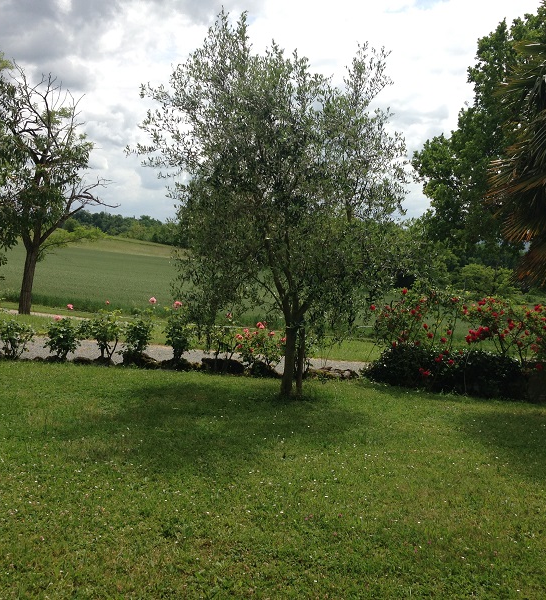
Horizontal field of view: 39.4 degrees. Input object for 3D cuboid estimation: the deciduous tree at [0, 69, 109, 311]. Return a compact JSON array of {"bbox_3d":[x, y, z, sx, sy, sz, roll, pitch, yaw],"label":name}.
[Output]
[{"bbox_3d":[-6.062,-2.948,21.500,2.848,6.720,3.000,-1,3,-16],"label":"deciduous tree"}]

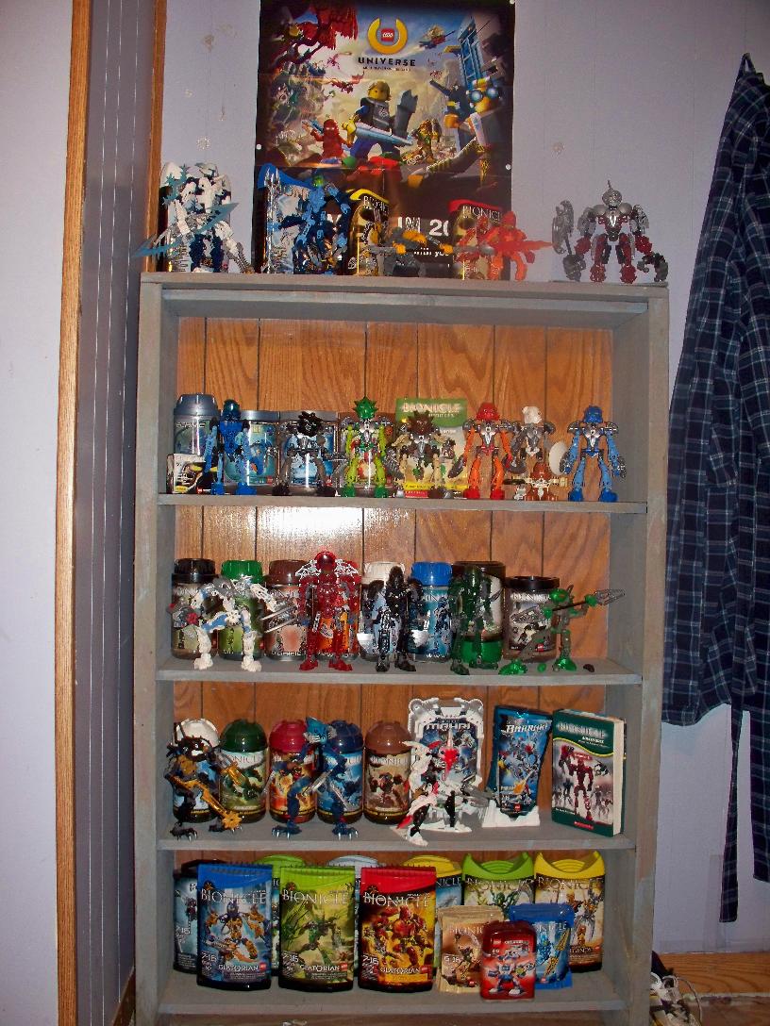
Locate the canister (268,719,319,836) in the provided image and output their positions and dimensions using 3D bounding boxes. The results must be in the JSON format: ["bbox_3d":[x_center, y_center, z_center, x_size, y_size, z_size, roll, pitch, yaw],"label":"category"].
[{"bbox_3d":[-0.170,0.477,1.913,0.087,0.182,0.087,1,1,-4],"label":"canister"}]

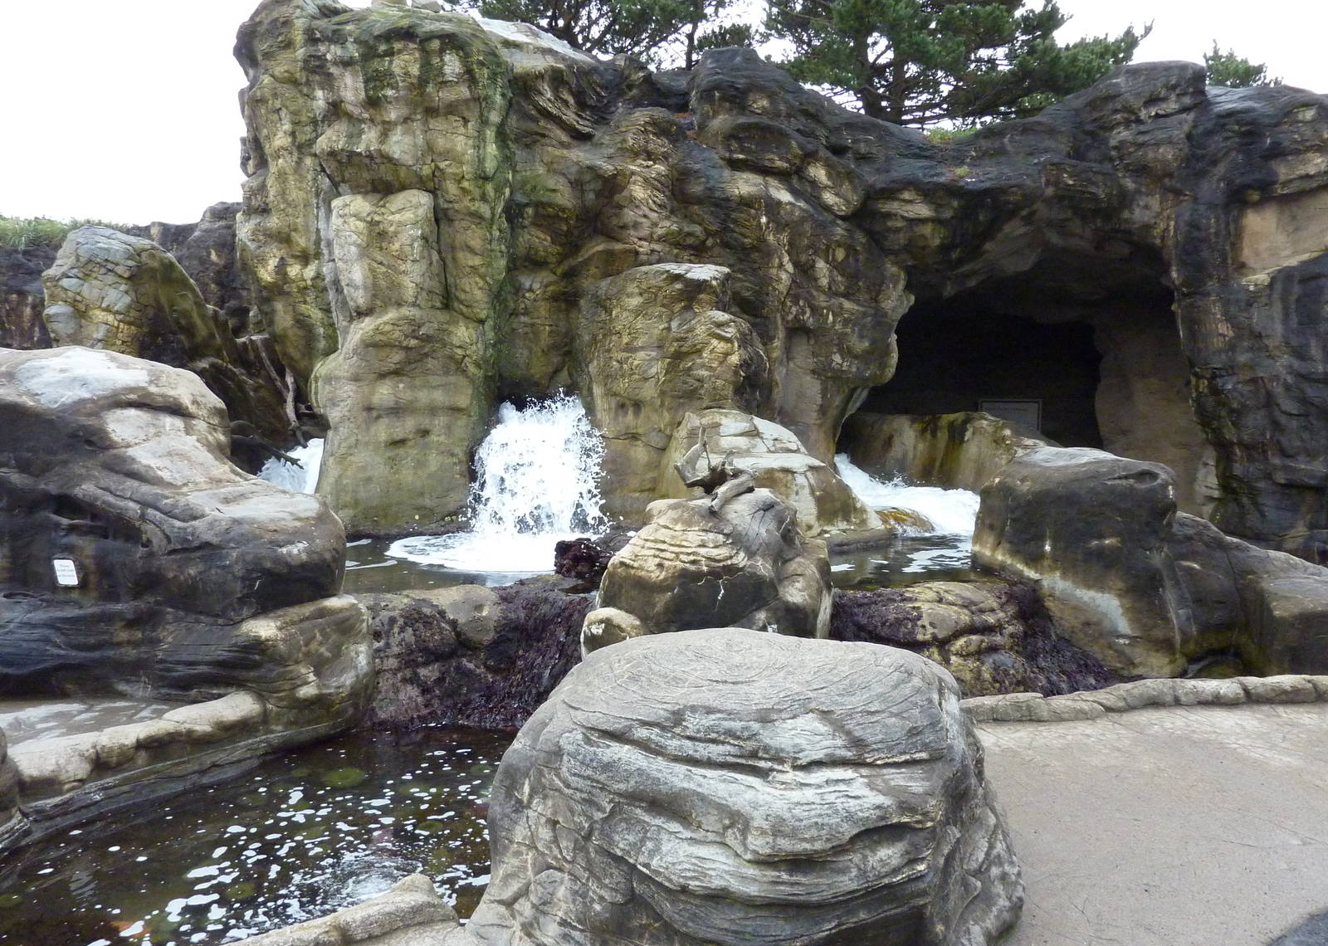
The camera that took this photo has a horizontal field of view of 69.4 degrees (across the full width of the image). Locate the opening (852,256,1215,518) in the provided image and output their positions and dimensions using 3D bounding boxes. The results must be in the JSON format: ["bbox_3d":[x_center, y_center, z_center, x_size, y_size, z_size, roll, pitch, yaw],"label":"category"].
[{"bbox_3d":[3.400,-0.820,9.100,3.200,2.400,1.600,1,5,9],"label":"opening"}]

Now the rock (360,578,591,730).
[{"bbox_3d":[-1.010,0.980,5.250,1.270,0.720,0.750,0,5,0],"label":"rock"}]

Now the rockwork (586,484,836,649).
[{"bbox_3d":[0.240,0.570,5.450,1.330,0.950,1.100,0,5,0],"label":"rockwork"}]

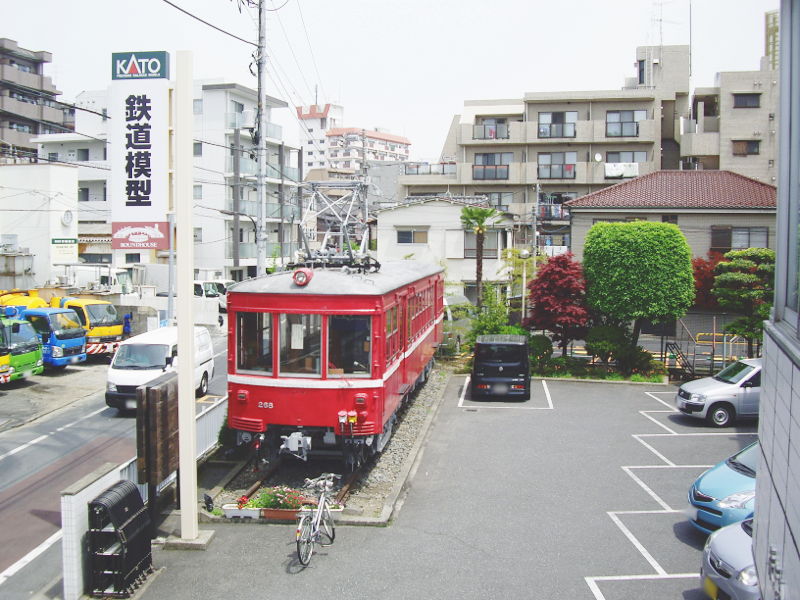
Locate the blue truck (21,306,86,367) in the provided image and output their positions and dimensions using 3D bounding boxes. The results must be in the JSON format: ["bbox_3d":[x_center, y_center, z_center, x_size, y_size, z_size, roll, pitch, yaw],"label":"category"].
[{"bbox_3d":[-13.183,1.285,28.910,5.100,2.260,2.000,1,4,8],"label":"blue truck"}]

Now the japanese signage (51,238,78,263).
[{"bbox_3d":[-15.958,-2.361,41.742,0.100,1.130,1.650,2,4,28],"label":"japanese signage"}]

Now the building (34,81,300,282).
[{"bbox_3d":[-17.404,-7.568,67.898,16.000,15.600,12.200,1,3,18],"label":"building"}]

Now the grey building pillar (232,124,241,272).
[{"bbox_3d":[-10.389,-6.476,55.696,0.360,8.950,0.360,1,4,7],"label":"grey building pillar"}]

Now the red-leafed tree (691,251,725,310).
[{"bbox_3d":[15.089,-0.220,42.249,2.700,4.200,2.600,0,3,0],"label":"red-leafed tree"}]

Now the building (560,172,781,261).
[{"bbox_3d":[15.087,-2.540,46.109,13.200,8.400,9.700,1,3,8],"label":"building"}]

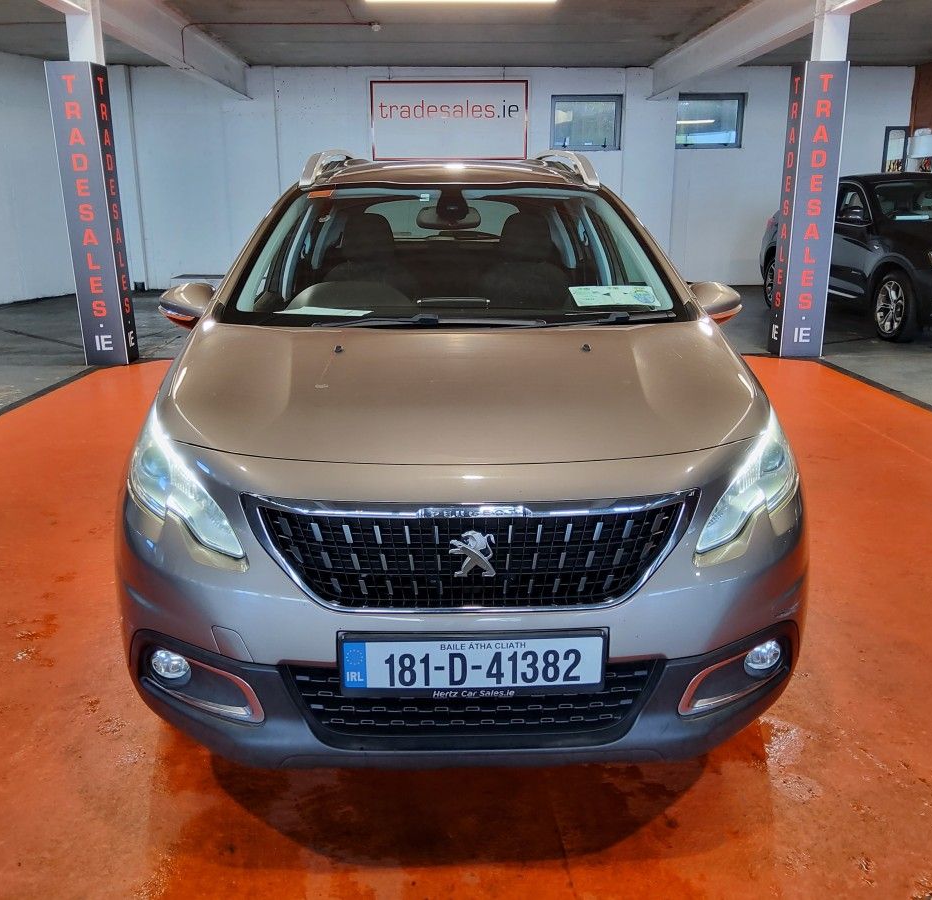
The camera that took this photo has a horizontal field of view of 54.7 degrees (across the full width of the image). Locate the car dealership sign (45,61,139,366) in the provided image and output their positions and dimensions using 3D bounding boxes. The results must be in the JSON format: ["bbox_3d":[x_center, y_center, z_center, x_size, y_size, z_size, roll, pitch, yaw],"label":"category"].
[{"bbox_3d":[-3.140,-1.956,7.649,0.355,2.440,0.345,-1,15,-1],"label":"car dealership sign"}]

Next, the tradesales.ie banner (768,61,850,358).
[{"bbox_3d":[2.973,-2.042,7.829,0.360,2.440,0.270,-1,16,-2],"label":"tradesales.ie banner"}]

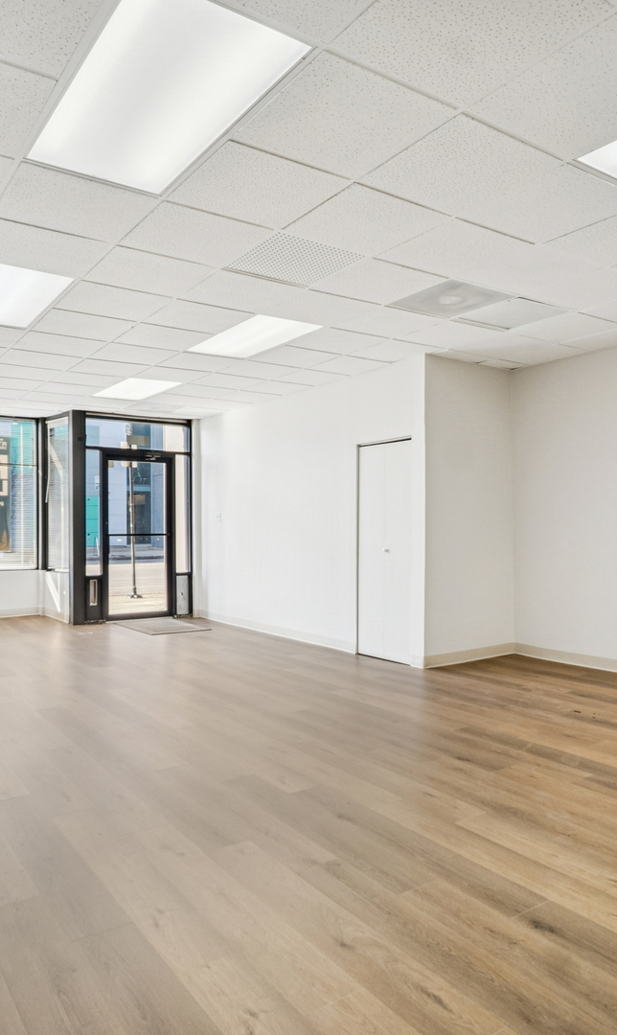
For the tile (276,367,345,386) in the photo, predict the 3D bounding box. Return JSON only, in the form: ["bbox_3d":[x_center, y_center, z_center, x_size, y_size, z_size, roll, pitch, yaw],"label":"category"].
[{"bbox_3d":[0.004,-1.440,6.681,0.528,0.020,0.600,-1,1,-35],"label":"tile"}]

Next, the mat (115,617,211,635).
[{"bbox_3d":[-1.863,1.381,8.265,0.790,0.012,1.280,0,-1,-34],"label":"mat"}]

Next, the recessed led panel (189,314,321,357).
[{"bbox_3d":[-0.462,-1.469,5.293,0.606,0.060,1.189,0,-2,-35],"label":"recessed led panel"}]

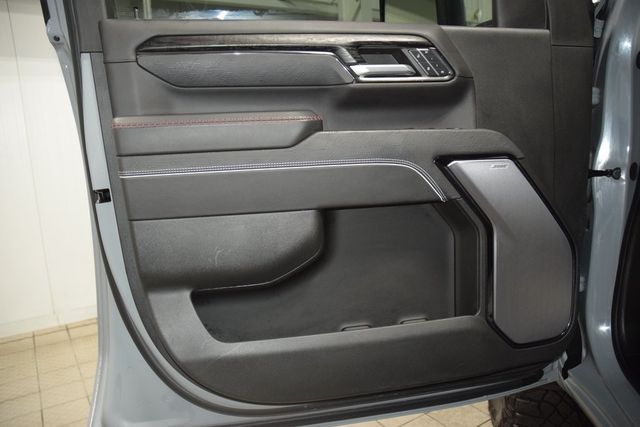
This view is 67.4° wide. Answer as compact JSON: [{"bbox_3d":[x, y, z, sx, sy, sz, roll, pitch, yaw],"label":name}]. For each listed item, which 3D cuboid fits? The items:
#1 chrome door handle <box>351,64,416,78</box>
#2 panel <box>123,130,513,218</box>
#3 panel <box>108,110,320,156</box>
[{"bbox_3d":[0.132,-0.301,1.025,0.144,0.025,0.030,-5,8,-10],"label":"chrome door handle"},{"bbox_3d":[0.011,-0.086,0.991,0.795,0.138,0.080,-5,8,-10],"label":"panel"},{"bbox_3d":[-0.193,-0.158,0.948,0.384,0.070,0.080,-5,8,-10],"label":"panel"}]

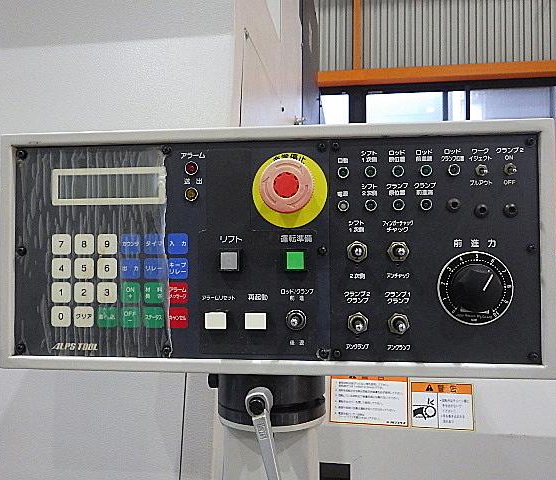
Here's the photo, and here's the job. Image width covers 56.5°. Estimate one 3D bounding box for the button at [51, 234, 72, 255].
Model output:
[{"bbox_3d":[-0.180,0.004,0.431,0.017,0.017,0.003,0,-1,6],"label":"button"}]

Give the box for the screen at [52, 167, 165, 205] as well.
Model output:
[{"bbox_3d":[-0.139,-0.044,0.427,0.098,0.030,0.005,0,-1,6],"label":"screen"}]

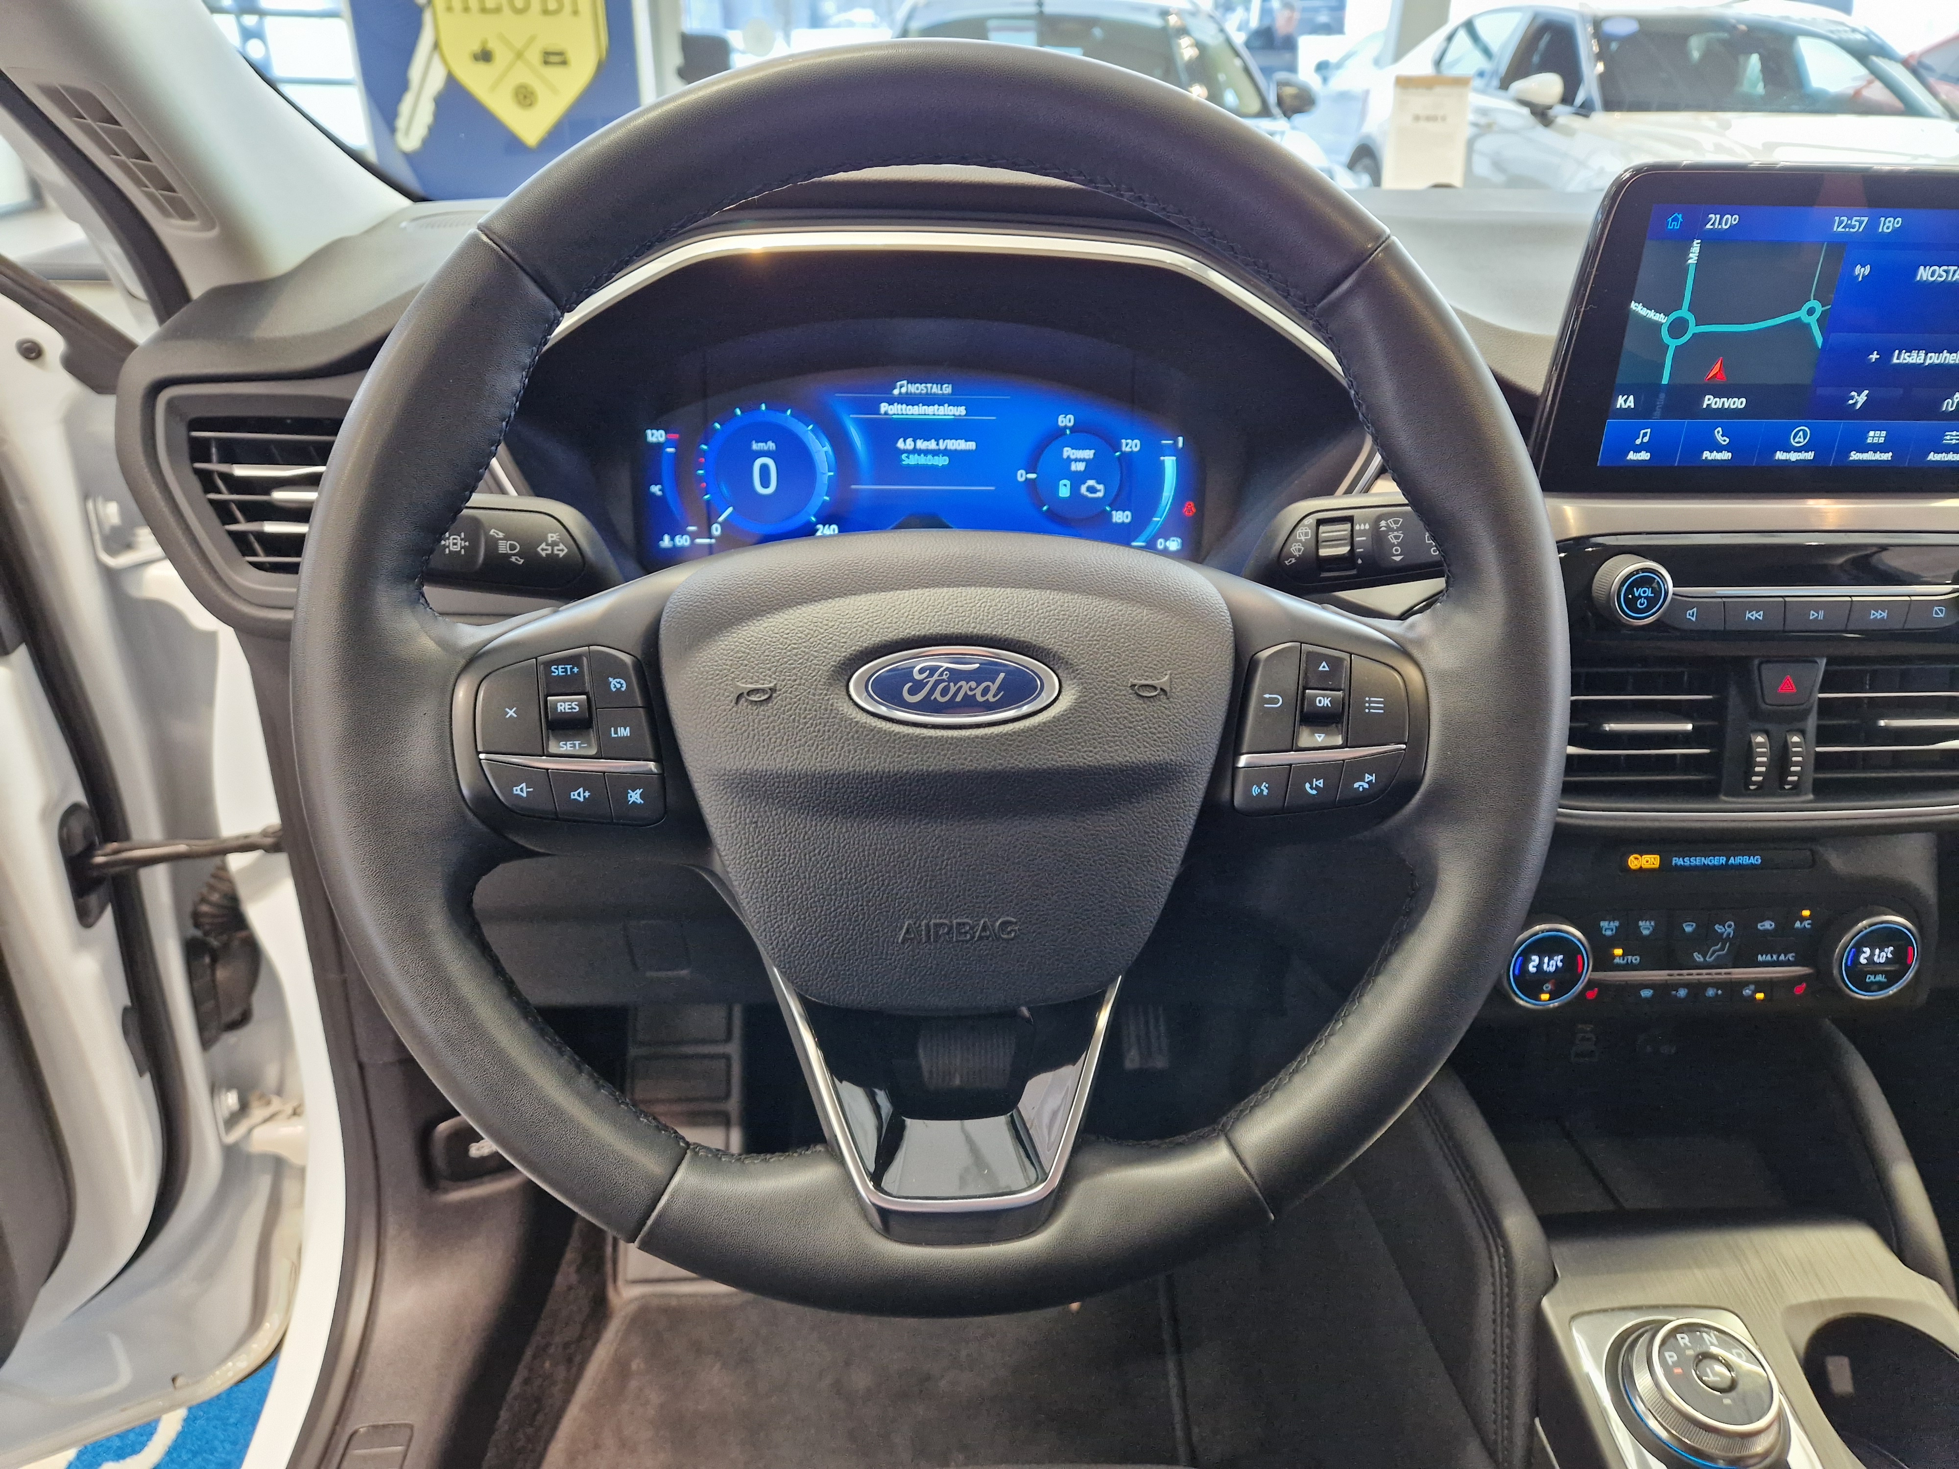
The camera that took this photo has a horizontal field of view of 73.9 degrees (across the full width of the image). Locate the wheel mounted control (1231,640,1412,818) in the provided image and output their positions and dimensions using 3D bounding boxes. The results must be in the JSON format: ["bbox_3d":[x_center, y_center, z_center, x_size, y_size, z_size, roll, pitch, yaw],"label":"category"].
[{"bbox_3d":[0.103,-0.002,0.390,0.054,0.051,0.018,-1,1,-4],"label":"wheel mounted control"}]

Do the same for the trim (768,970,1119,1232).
[{"bbox_3d":[-0.010,0.106,0.379,0.099,0.076,0.028,-1,1,-4],"label":"trim"}]

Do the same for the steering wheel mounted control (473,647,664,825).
[{"bbox_3d":[-0.118,0.000,0.374,0.054,0.051,0.018,-1,1,-4],"label":"steering wheel mounted control"}]

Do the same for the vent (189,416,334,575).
[{"bbox_3d":[-0.309,-0.109,0.592,0.102,0.071,0.030,0,19,-2],"label":"vent"}]

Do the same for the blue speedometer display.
[{"bbox_3d":[-0.029,-0.134,0.658,0.284,0.104,0.020,-1,9,-4],"label":"blue speedometer display"}]

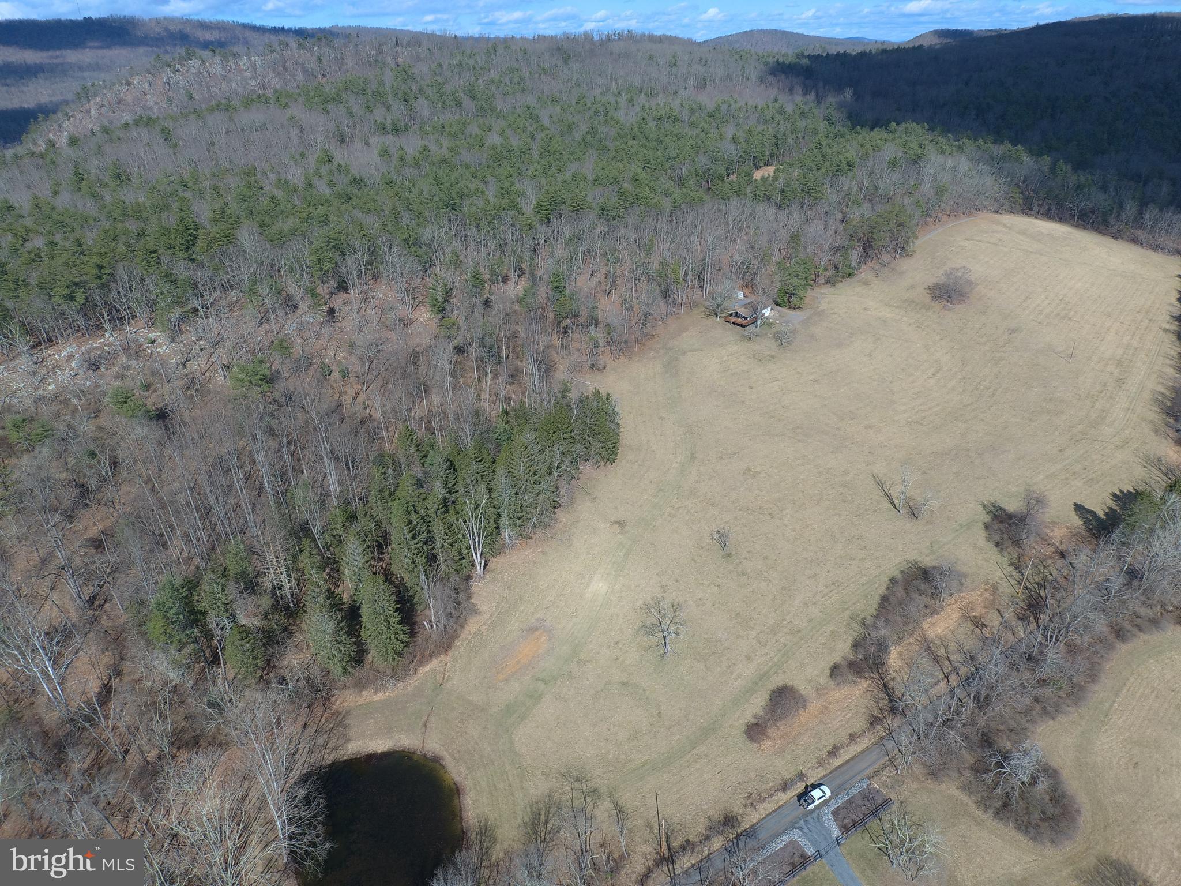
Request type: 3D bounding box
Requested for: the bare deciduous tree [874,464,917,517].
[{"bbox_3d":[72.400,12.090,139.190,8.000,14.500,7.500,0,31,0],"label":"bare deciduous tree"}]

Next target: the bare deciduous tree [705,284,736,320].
[{"bbox_3d":[52.230,-56.290,233.180,11.000,14.000,10.500,0,31,0],"label":"bare deciduous tree"}]

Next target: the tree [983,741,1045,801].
[{"bbox_3d":[64.010,49.930,87.870,6.800,8.200,6.800,0,31,0],"label":"tree"}]

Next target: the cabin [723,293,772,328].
[{"bbox_3d":[62.710,-52.640,234.690,10.000,6.500,16.000,23,38,33],"label":"cabin"}]

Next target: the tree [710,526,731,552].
[{"bbox_3d":[29.410,22.270,131.660,4.600,6.700,4.500,0,31,0],"label":"tree"}]

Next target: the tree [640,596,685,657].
[{"bbox_3d":[13.050,34.560,106.260,8.000,13.700,7.800,0,31,0],"label":"tree"}]

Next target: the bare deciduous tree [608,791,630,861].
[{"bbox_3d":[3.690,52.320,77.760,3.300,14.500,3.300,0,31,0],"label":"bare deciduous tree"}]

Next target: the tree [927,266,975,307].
[{"bbox_3d":[152.490,-64.730,247.710,15.000,13.500,14.000,0,31,0],"label":"tree"}]

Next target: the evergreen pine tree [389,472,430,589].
[{"bbox_3d":[-37.940,19.960,118.130,8.000,26.500,8.000,0,31,0],"label":"evergreen pine tree"}]

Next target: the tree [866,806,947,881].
[{"bbox_3d":[43.450,55.470,79.810,8.700,7.000,8.300,0,31,0],"label":"tree"}]

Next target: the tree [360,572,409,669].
[{"bbox_3d":[-38.940,31.990,105.770,8.600,20.500,8.600,0,31,0],"label":"tree"}]

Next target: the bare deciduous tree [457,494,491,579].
[{"bbox_3d":[-24.300,20.830,123.380,6.500,21.500,6.000,0,31,0],"label":"bare deciduous tree"}]

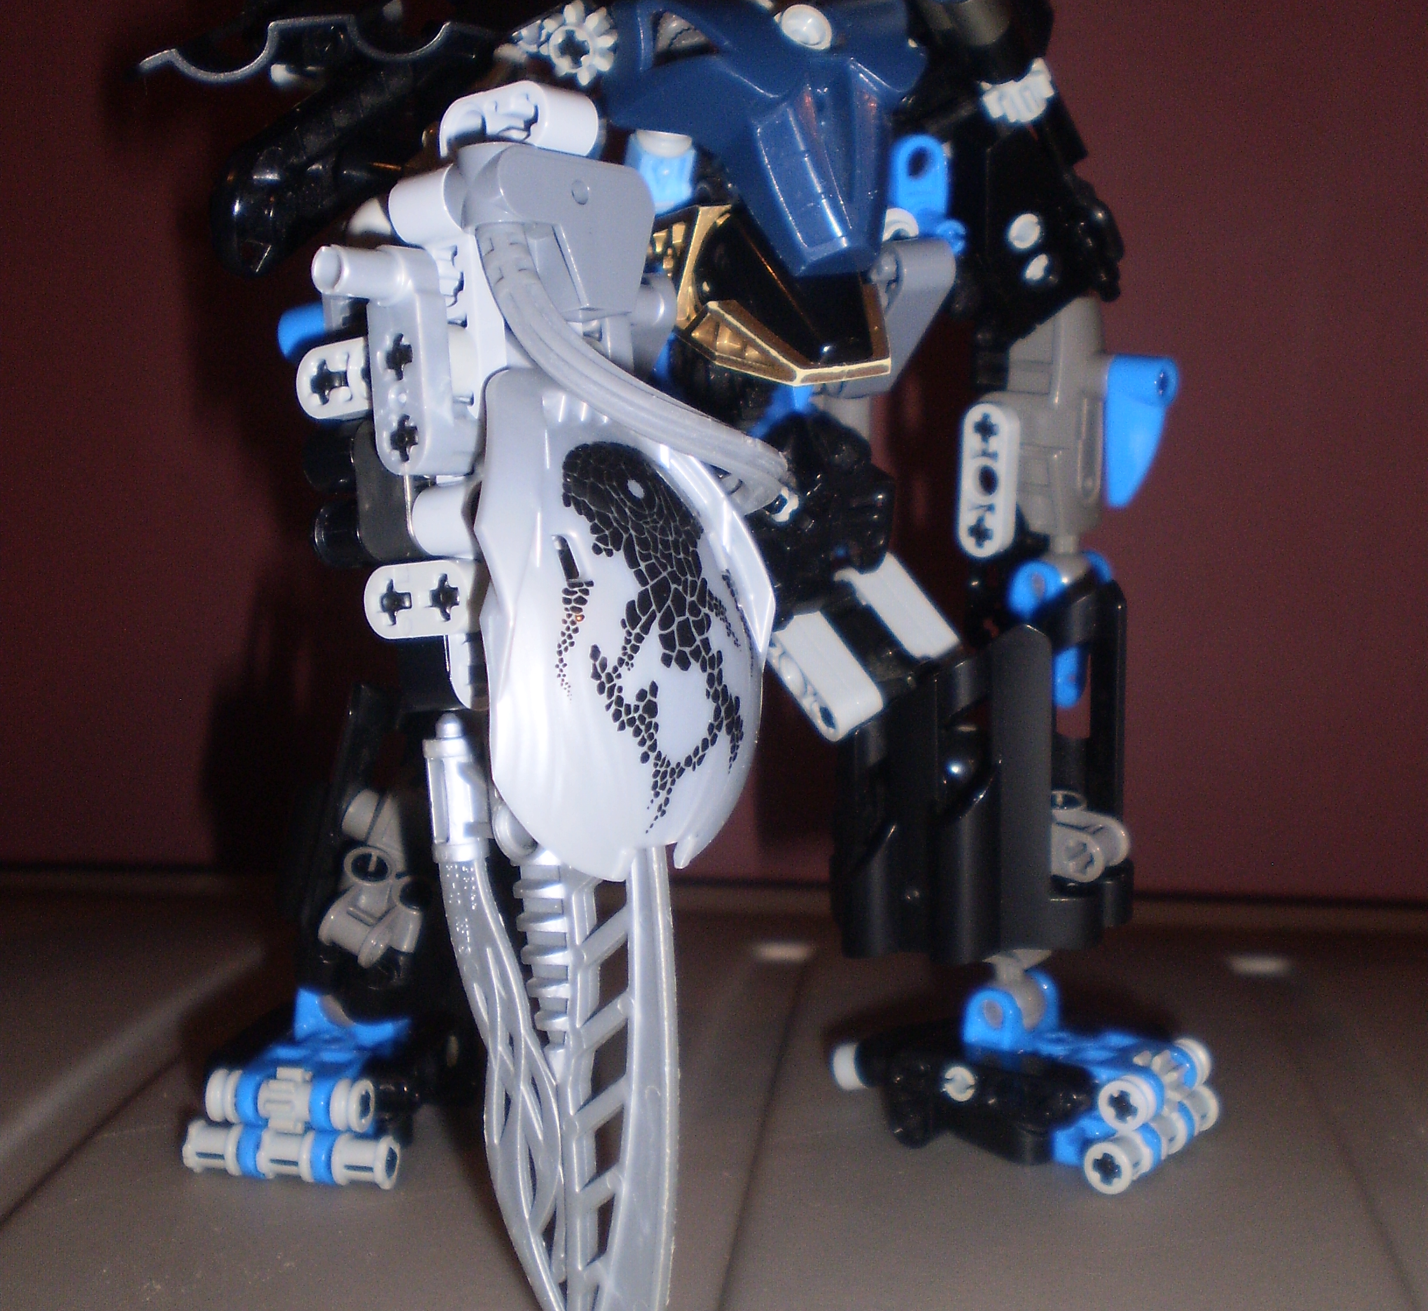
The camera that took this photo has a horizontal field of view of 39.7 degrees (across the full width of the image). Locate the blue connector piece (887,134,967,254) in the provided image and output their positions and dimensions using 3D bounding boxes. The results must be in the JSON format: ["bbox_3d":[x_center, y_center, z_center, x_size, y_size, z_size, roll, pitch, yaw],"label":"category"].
[{"bbox_3d":[0.031,-0.067,0.289,0.011,0.018,0.009,-3,6,-25],"label":"blue connector piece"}]

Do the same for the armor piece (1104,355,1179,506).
[{"bbox_3d":[0.066,-0.035,0.306,0.009,0.024,0.008,2,6,20],"label":"armor piece"}]

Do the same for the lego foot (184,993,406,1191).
[{"bbox_3d":[-0.058,0.063,0.298,0.032,0.025,0.032,1,5,16],"label":"lego foot"}]

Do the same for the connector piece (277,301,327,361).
[{"bbox_3d":[-0.066,-0.046,0.318,0.009,0.024,0.008,-3,6,-25],"label":"connector piece"}]

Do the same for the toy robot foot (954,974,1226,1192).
[{"bbox_3d":[0.056,0.063,0.302,0.032,0.025,0.032,4,7,37],"label":"toy robot foot"}]

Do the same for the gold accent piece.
[{"bbox_3d":[0.007,-0.048,0.264,0.027,0.021,0.023,-3,18,-30],"label":"gold accent piece"}]

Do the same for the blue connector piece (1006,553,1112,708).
[{"bbox_3d":[0.054,-0.004,0.310,0.009,0.024,0.015,9,13,41],"label":"blue connector piece"}]

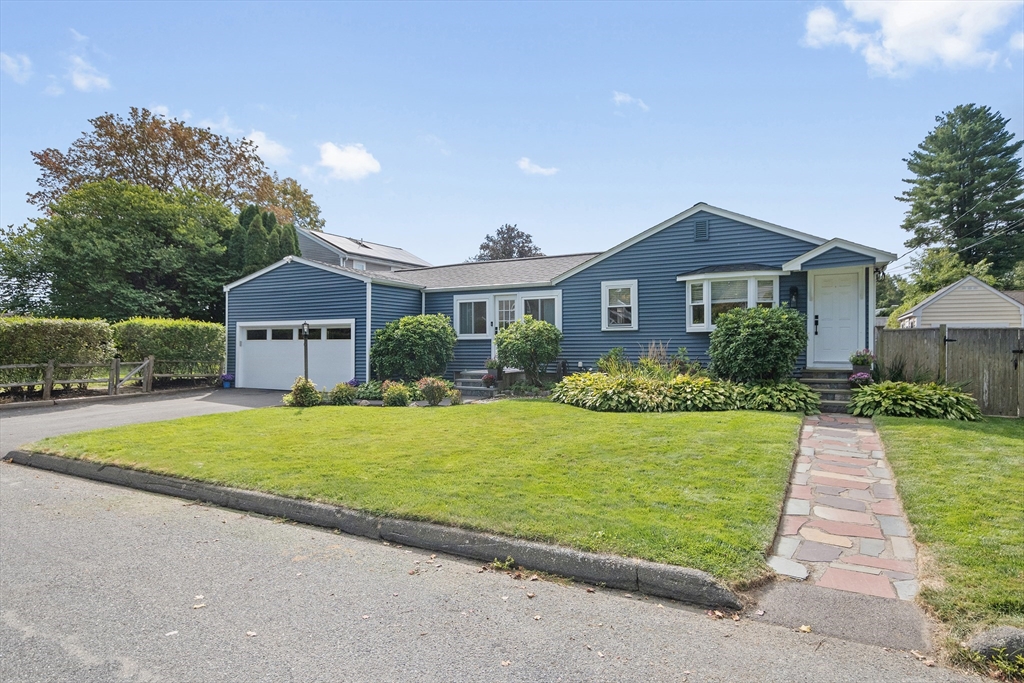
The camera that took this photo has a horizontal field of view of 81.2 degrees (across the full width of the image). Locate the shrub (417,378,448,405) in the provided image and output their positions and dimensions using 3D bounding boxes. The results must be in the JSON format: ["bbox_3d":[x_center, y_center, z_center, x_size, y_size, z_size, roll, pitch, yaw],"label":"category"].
[{"bbox_3d":[-1.896,1.182,14.236,0.750,0.690,0.680,0,-1,27],"label":"shrub"}]

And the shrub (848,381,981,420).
[{"bbox_3d":[8.137,1.183,12.214,2.250,0.680,1.100,0,-1,27],"label":"shrub"}]

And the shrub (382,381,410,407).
[{"bbox_3d":[-2.745,1.251,14.185,0.650,0.550,0.620,0,-1,0],"label":"shrub"}]

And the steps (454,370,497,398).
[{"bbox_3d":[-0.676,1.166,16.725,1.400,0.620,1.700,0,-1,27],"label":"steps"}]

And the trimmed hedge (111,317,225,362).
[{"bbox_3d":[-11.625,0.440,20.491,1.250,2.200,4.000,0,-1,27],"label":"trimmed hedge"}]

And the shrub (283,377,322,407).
[{"bbox_3d":[-4.997,1.172,14.236,0.920,0.700,0.850,0,-1,27],"label":"shrub"}]

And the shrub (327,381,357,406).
[{"bbox_3d":[-4.081,1.247,14.285,0.700,0.550,0.650,0,-1,0],"label":"shrub"}]

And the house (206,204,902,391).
[{"bbox_3d":[1.230,-0.963,20.211,19.000,5.050,11.000,0,-1,27],"label":"house"}]

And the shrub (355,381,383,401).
[{"bbox_3d":[-3.747,1.268,15.585,0.750,0.500,0.700,0,-1,0],"label":"shrub"}]

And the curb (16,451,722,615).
[{"bbox_3d":[-2.804,1.664,6.345,9.830,0.180,0.270,1,0,27],"label":"curb"}]

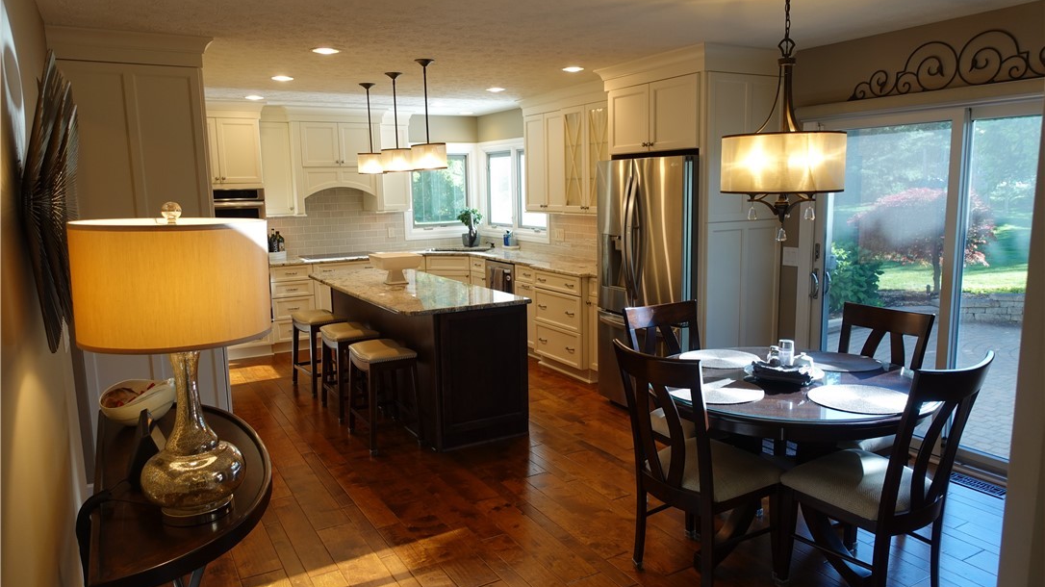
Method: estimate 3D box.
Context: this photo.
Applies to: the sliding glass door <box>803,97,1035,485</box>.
[{"bbox_3d":[2.367,-0.033,3.842,0.120,1.980,1.830,-6,10,-30],"label":"sliding glass door"}]

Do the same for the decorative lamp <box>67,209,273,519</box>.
[{"bbox_3d":[-0.842,0.176,1.734,0.435,0.790,0.435,-6,10,-29],"label":"decorative lamp"}]

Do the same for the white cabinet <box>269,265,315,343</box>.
[{"bbox_3d":[-2.440,0.118,7.261,0.420,0.860,0.600,-6,10,-30],"label":"white cabinet"}]

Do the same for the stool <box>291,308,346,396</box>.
[{"bbox_3d":[-1.657,0.481,5.762,0.360,0.620,0.490,-6,10,-30],"label":"stool"}]

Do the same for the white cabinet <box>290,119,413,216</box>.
[{"bbox_3d":[-1.863,-1.340,7.489,1.240,0.940,0.460,-6,10,-29],"label":"white cabinet"}]

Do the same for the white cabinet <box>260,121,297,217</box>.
[{"bbox_3d":[-2.580,-1.281,7.202,0.365,0.938,0.320,-6,10,-30],"label":"white cabinet"}]

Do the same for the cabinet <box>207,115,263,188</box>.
[{"bbox_3d":[-2.983,-1.339,6.746,0.760,0.660,0.600,-6,10,-29],"label":"cabinet"}]

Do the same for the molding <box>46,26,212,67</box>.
[{"bbox_3d":[-2.079,-1.313,3.734,0.785,0.155,0.100,-6,10,-30],"label":"molding"}]

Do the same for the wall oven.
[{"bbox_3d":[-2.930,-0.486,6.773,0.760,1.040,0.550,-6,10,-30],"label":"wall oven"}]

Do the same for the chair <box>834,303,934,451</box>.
[{"bbox_3d":[1.505,0.589,3.249,0.550,0.995,0.470,-6,10,-30],"label":"chair"}]

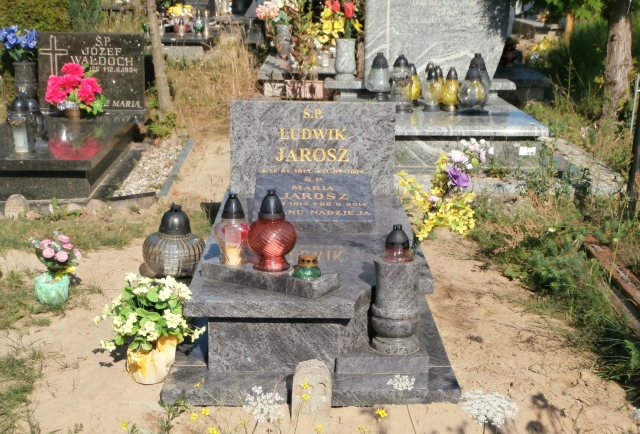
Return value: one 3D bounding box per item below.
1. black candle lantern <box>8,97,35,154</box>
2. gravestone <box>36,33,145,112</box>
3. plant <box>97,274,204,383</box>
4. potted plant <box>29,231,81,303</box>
[{"bbox_3d":[-1.873,-0.573,6.600,0.170,0.350,0.170,0,12,-2],"label":"black candle lantern"},{"bbox_3d":[-1.782,-1.131,8.220,0.830,0.630,0.080,0,12,-2],"label":"gravestone"},{"bbox_3d":[-0.605,0.388,3.761,0.390,0.385,0.350,0,12,0],"label":"plant"},{"bbox_3d":[-1.141,0.221,4.530,0.220,0.315,0.200,0,12,-1],"label":"potted plant"}]

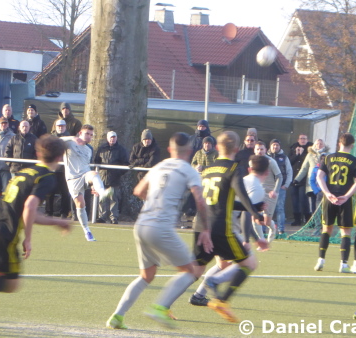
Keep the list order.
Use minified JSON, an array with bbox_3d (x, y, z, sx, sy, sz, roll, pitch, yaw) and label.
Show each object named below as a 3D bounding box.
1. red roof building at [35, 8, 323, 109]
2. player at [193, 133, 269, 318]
[{"bbox_3d":[0.200,-3.800,212.000,10.300,7.400,13.300,3,1,40],"label":"red roof building"},{"bbox_3d":[0.431,0.528,38.800,0.630,1.780,0.850,3,1,41],"label":"player"}]

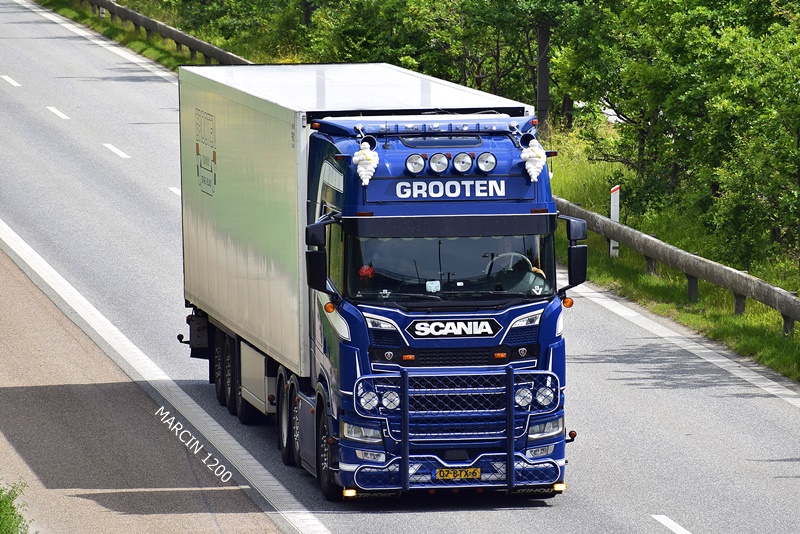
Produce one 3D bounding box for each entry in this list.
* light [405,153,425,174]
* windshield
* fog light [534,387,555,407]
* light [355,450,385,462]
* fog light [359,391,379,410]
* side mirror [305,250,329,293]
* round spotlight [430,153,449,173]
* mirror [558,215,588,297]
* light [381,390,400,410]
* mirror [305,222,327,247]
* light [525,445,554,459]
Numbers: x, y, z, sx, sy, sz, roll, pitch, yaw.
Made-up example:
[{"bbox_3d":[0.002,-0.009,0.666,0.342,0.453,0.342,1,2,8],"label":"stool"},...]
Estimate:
[{"bbox_3d":[0.162,-1.078,76.847,0.210,0.210,0.130,-1,4,-7],"label":"light"},{"bbox_3d":[0.532,0.000,76.845,2.200,0.800,0.340,-1,4,-7],"label":"windshield"},{"bbox_3d":[1.518,1.358,76.678,0.200,0.200,0.110,-1,4,-7],"label":"fog light"},{"bbox_3d":[-0.308,1.981,76.684,0.295,0.120,0.130,-1,4,3],"label":"light"},{"bbox_3d":[-0.321,1.398,76.638,0.210,0.210,0.120,-1,4,-7],"label":"fog light"},{"bbox_3d":[-0.877,0.053,77.192,0.210,0.430,0.150,-1,4,-2],"label":"side mirror"},{"bbox_3d":[0.408,-1.094,77.004,0.210,0.210,0.110,-1,4,-7],"label":"round spotlight"},{"bbox_3d":[1.833,-0.121,77.516,0.290,0.850,0.250,-1,4,-10],"label":"mirror"},{"bbox_3d":[-0.093,1.395,76.482,0.200,0.200,0.110,-1,4,-7],"label":"light"},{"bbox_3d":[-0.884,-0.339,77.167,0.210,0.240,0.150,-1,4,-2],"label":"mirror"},{"bbox_3d":[1.473,1.934,76.901,0.295,0.120,0.130,-2,4,-17],"label":"light"}]

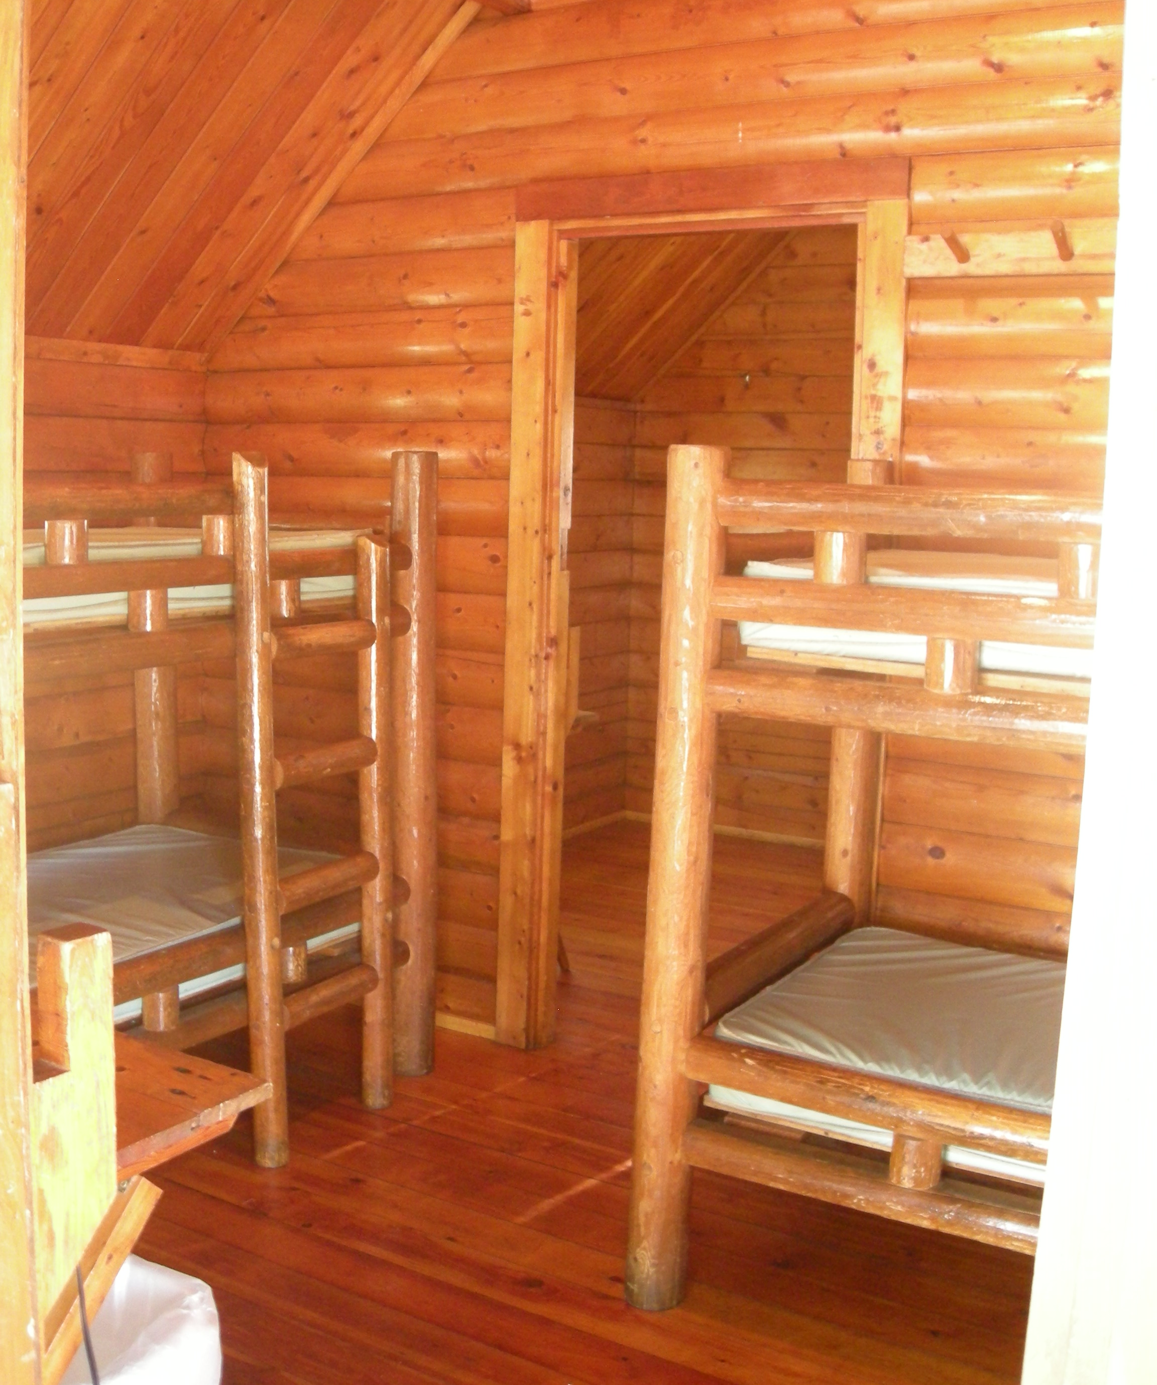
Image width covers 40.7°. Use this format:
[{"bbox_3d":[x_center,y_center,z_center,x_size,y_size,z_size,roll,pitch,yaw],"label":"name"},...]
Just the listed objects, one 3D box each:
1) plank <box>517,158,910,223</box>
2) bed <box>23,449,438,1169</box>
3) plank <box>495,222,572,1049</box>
[{"bbox_3d":[0.280,-1.124,3.522,0.979,0.081,0.041,7,9,30],"label":"plank"},{"bbox_3d":[-1.224,0.246,3.069,1.000,1.494,2.060,7,9,30],"label":"bed"},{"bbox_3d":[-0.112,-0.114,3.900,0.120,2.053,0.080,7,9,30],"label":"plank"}]

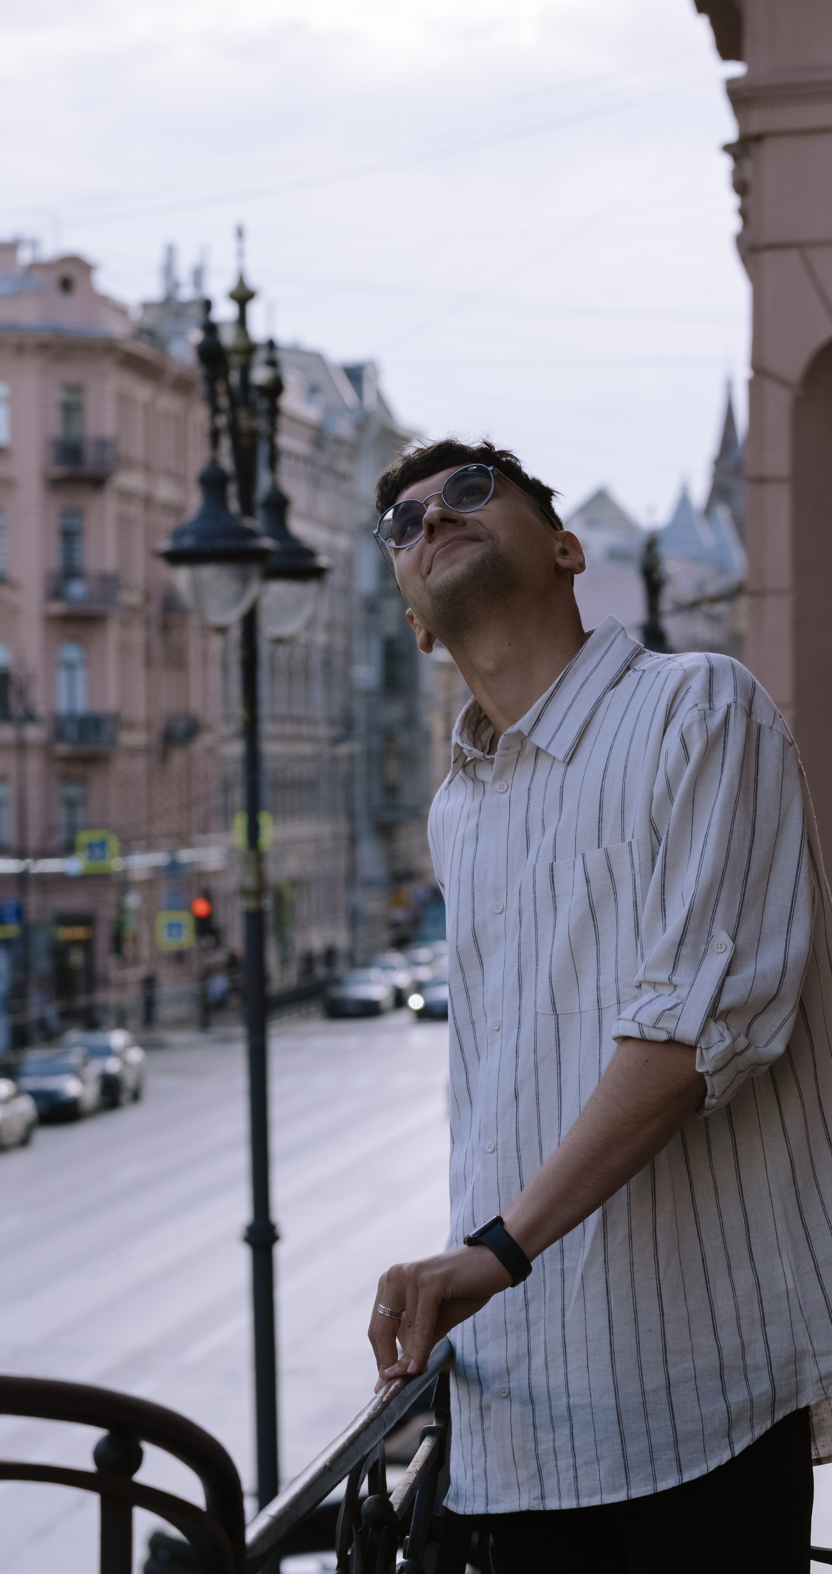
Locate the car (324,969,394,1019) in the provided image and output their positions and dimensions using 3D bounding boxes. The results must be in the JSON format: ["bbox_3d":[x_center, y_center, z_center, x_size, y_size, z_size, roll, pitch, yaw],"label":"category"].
[{"bbox_3d":[-1.880,7.261,172.466,1.800,1.470,4.500,0,0,5],"label":"car"}]

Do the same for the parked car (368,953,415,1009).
[{"bbox_3d":[-1.115,7.176,177.234,1.800,1.600,4.500,0,0,5],"label":"parked car"}]

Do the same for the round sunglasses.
[{"bbox_3d":[0.055,-0.226,4.718,0.140,0.140,0.050,-28,36,14],"label":"round sunglasses"}]

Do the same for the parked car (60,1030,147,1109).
[{"bbox_3d":[-8.290,7.367,127.175,1.820,1.620,4.500,0,0,5],"label":"parked car"}]

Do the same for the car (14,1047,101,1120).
[{"bbox_3d":[-8.977,7.435,122.574,1.800,1.520,4.500,0,0,5],"label":"car"}]

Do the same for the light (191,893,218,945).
[{"bbox_3d":[-6.613,4.148,153.000,0.500,1.350,0.400,0,0,12],"label":"light"}]

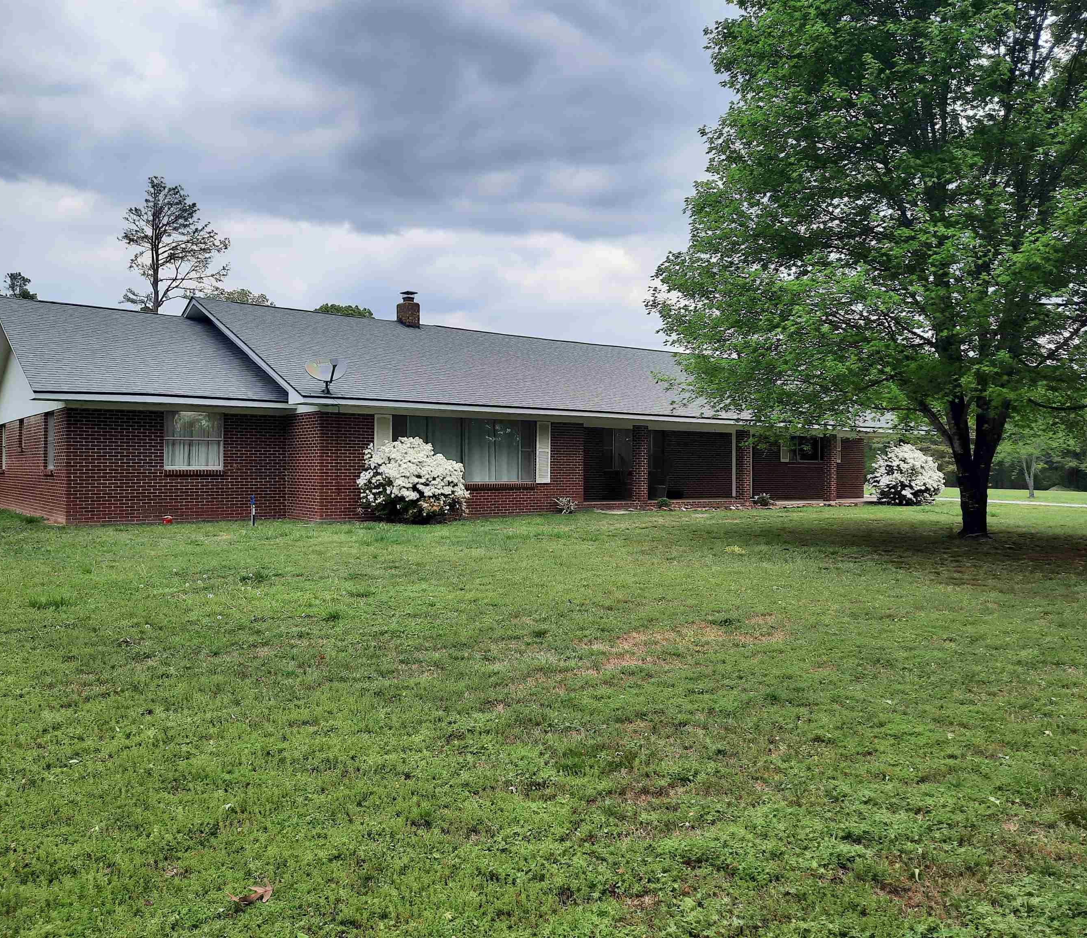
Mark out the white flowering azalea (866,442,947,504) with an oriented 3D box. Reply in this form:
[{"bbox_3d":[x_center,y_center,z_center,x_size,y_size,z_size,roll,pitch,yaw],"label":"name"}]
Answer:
[{"bbox_3d":[12.250,0.160,30.500,2.470,2.060,2.350,0,0,22],"label":"white flowering azalea"}]

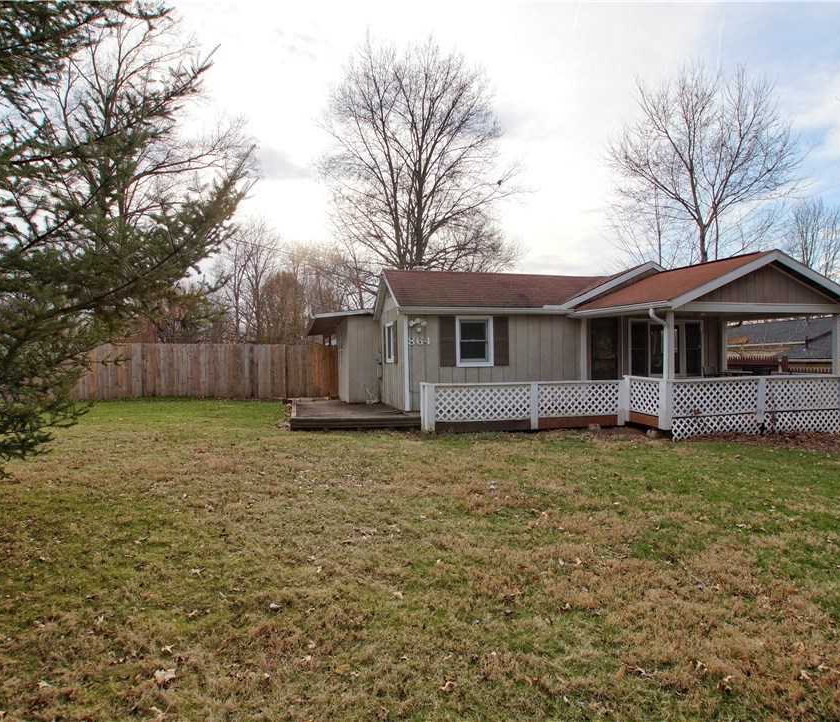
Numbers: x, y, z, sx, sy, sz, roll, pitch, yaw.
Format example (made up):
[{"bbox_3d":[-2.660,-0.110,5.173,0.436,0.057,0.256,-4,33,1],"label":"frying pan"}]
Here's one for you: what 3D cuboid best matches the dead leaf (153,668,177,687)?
[{"bbox_3d":[-1.177,1.466,2.230,0.100,0.035,0.090,-1,1,-14],"label":"dead leaf"}]

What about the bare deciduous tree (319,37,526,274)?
[{"bbox_3d":[0.098,-8.682,27.238,11.423,19.207,11.423,-1,1,-14],"label":"bare deciduous tree"}]

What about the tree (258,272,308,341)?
[{"bbox_3d":[-7.885,-2.124,28.078,3.019,6.264,3.019,-1,1,-14],"label":"tree"}]

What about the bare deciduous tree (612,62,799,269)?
[{"bbox_3d":[13.765,-6.721,23.188,9.444,15.230,9.444,-1,1,-14],"label":"bare deciduous tree"}]

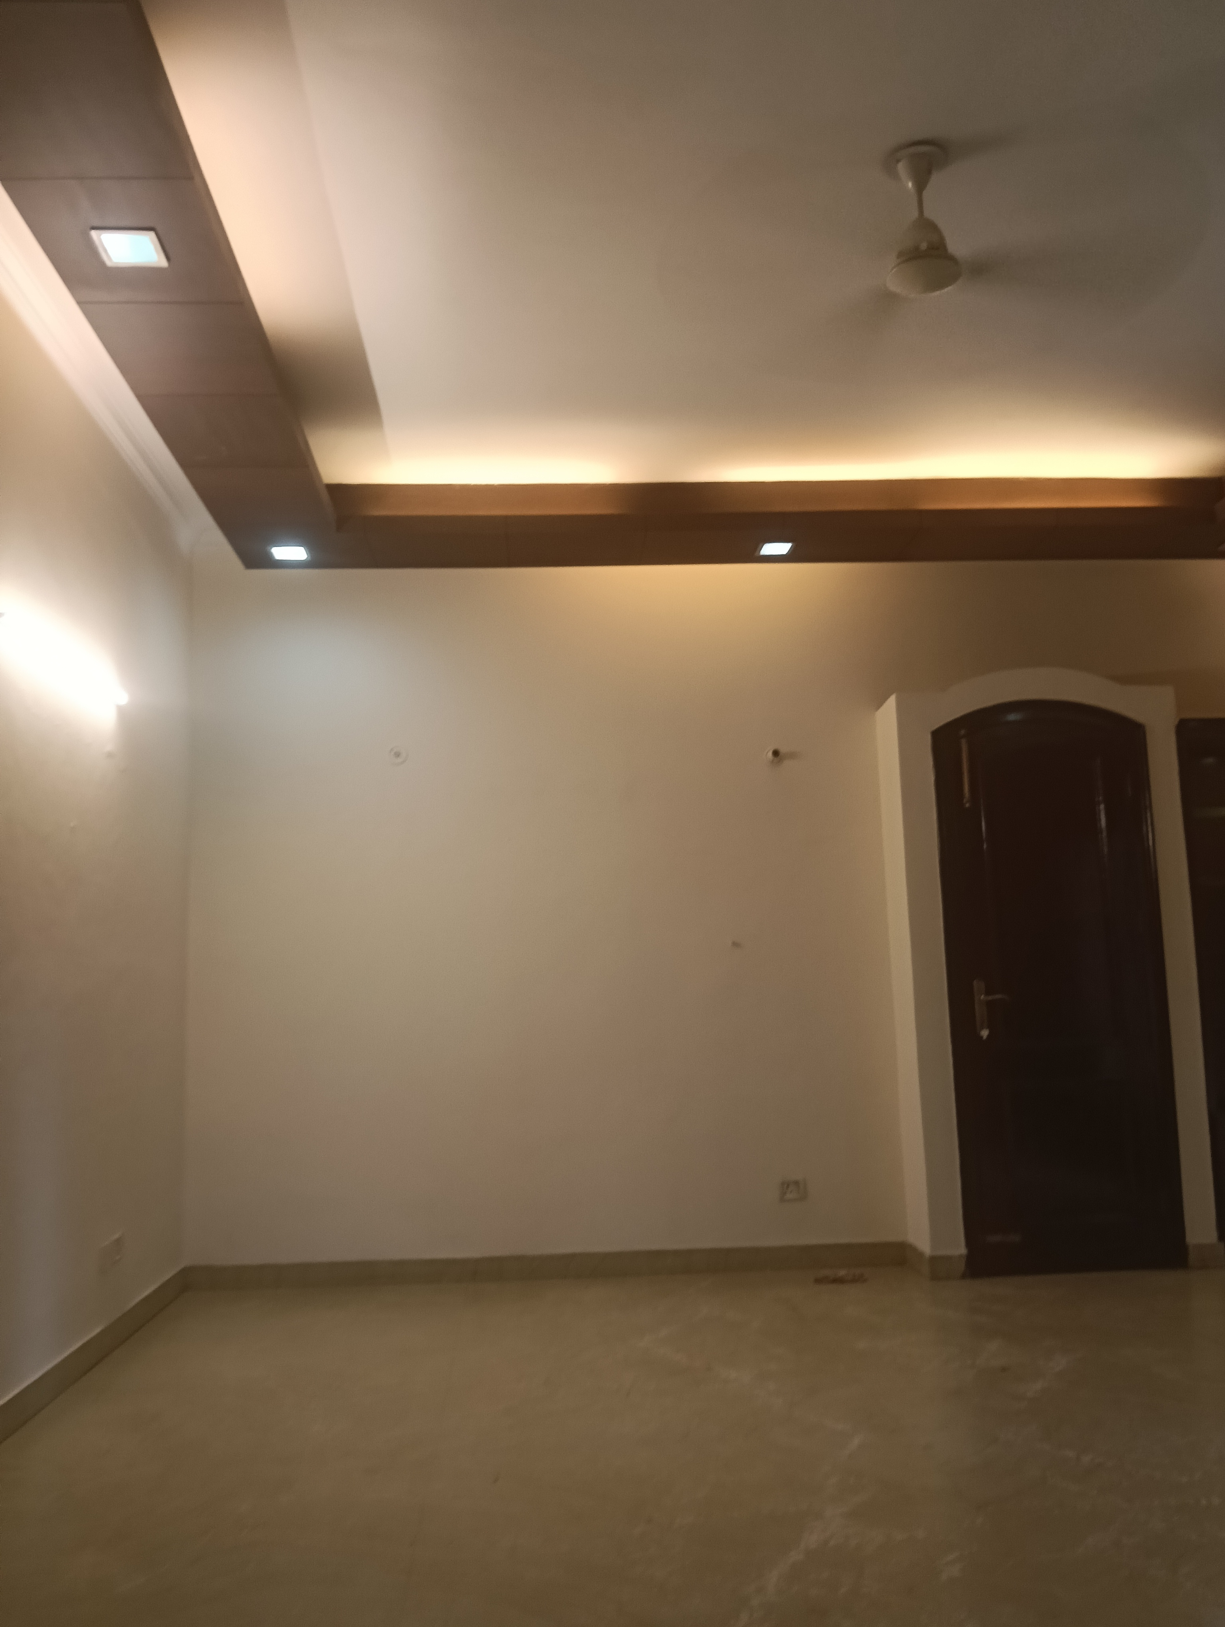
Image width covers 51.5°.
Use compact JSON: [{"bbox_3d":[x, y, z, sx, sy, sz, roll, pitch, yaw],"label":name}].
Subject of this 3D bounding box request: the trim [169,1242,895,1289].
[{"bbox_3d":[-0.267,1.960,5.502,3.102,0.099,0.020,-1,-8,-2],"label":"trim"}]

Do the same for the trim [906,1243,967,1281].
[{"bbox_3d":[1.379,1.905,5.413,0.150,0.099,0.307,-1,-8,-2],"label":"trim"}]

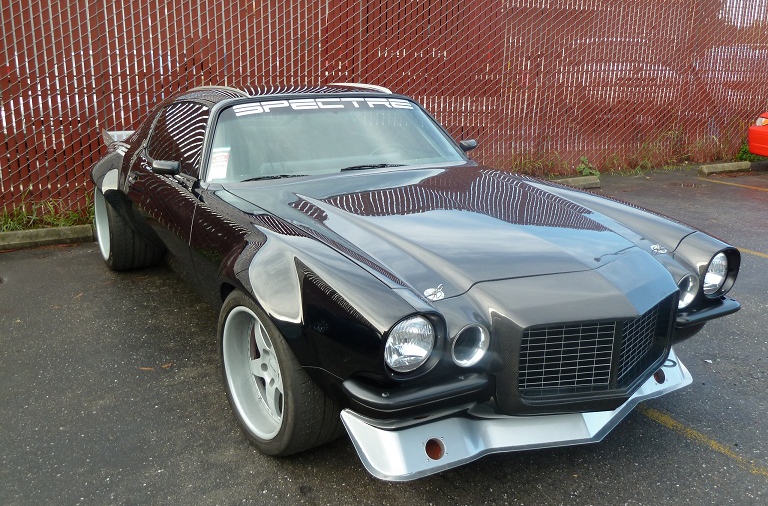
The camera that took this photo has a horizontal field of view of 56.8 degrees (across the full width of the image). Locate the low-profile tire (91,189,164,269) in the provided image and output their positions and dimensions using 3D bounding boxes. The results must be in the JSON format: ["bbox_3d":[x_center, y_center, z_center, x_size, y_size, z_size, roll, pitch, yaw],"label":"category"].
[{"bbox_3d":[-1.812,-0.227,4.997,0.320,0.660,0.660,-9,18,-29],"label":"low-profile tire"}]

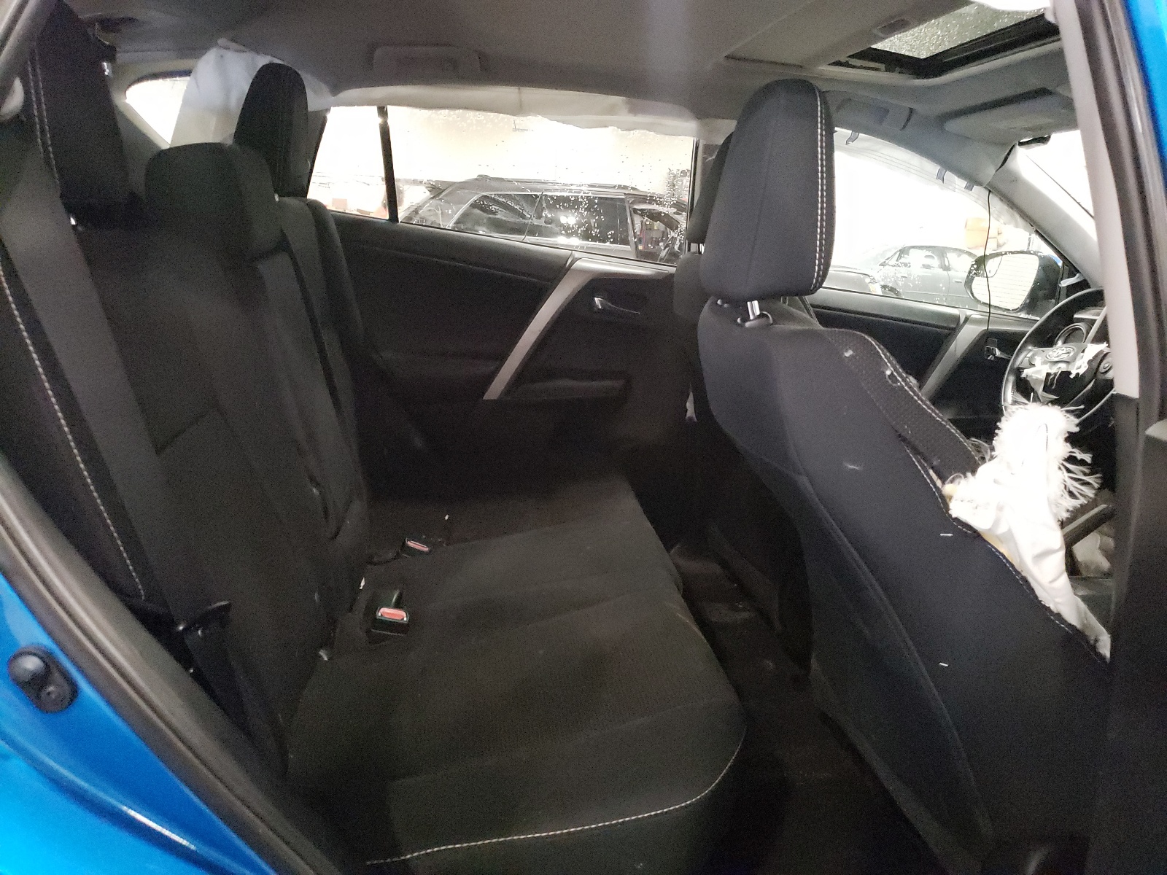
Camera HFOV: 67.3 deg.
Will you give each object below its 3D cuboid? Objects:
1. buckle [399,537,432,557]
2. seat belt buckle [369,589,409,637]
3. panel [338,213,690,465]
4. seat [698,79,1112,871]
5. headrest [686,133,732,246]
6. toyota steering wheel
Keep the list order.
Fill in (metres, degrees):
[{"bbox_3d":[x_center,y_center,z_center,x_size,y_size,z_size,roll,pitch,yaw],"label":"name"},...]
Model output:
[{"bbox_3d":[-0.306,0.201,1.601,0.048,0.055,0.028,13,14,7],"label":"buckle"},{"bbox_3d":[-0.297,0.271,1.345,0.049,0.068,0.030,2,47,-7],"label":"seat belt buckle"},{"bbox_3d":[-0.177,-0.180,2.119,0.920,0.660,0.120,2,15,-7],"label":"panel"},{"bbox_3d":[0.578,0.130,1.224,0.840,1.120,0.530,2,15,-7],"label":"seat"},{"bbox_3d":[0.318,-0.513,1.782,0.135,0.250,0.270,2,15,-7],"label":"headrest"},{"bbox_3d":[1.106,-0.171,1.984,0.130,0.370,0.370,25,11,-13],"label":"toyota steering wheel"}]

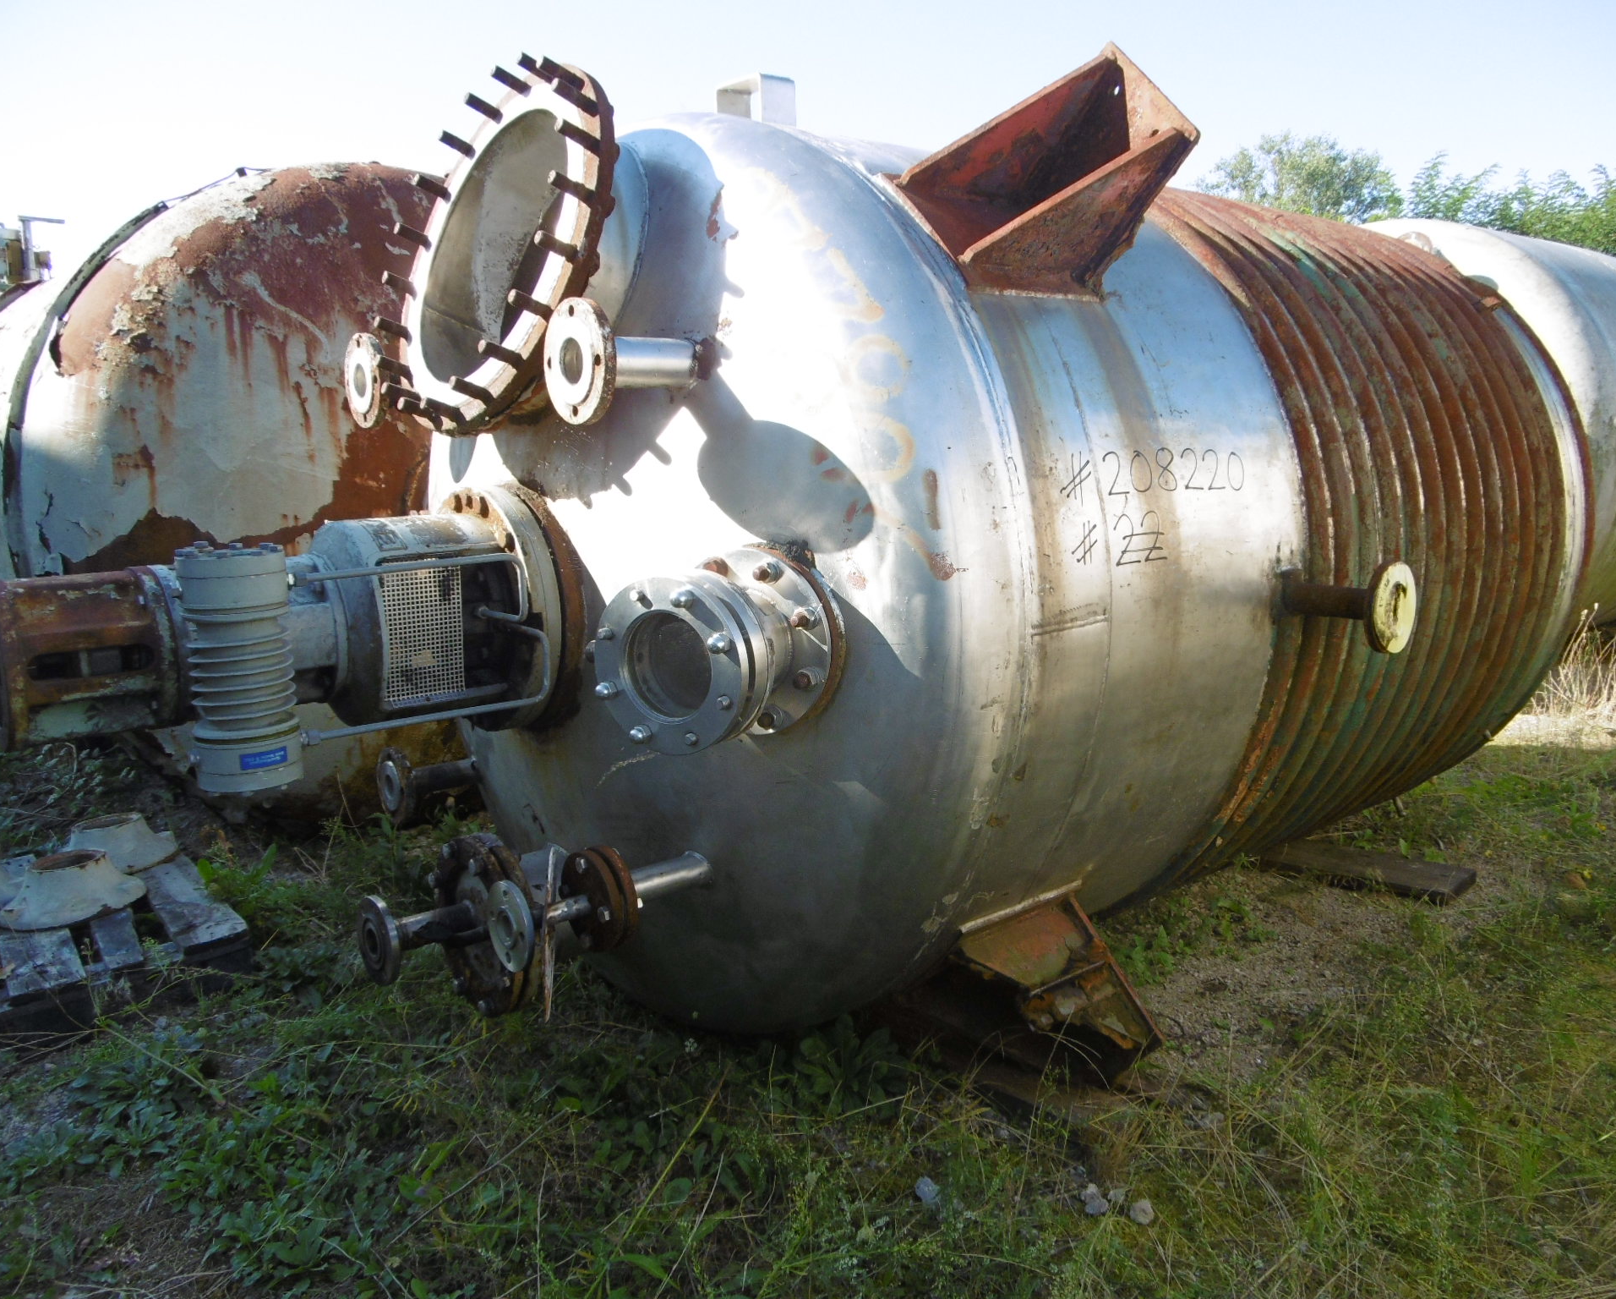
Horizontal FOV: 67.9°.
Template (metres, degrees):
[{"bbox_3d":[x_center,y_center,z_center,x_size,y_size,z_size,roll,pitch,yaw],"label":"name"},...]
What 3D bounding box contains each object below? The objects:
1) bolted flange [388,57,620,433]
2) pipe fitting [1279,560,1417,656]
[{"bbox_3d":[-0.569,-0.712,2.105,0.122,0.670,0.670,18,-3,-42],"label":"bolted flange"},{"bbox_3d":[0.998,-0.082,2.237,0.163,0.163,0.195,-9,11,-39],"label":"pipe fitting"}]

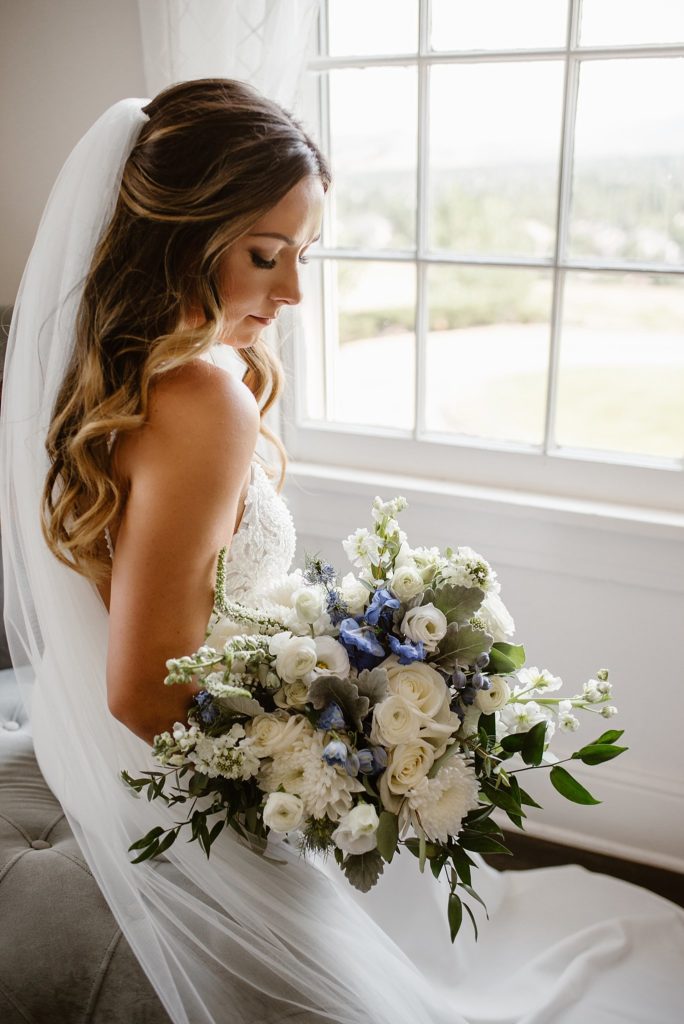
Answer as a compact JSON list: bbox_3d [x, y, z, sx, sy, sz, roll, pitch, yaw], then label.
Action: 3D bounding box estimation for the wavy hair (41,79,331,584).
[{"bbox_3d":[-0.173,-0.183,1.065,0.290,0.490,0.260,3,20,10],"label":"wavy hair"}]

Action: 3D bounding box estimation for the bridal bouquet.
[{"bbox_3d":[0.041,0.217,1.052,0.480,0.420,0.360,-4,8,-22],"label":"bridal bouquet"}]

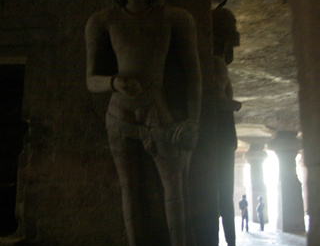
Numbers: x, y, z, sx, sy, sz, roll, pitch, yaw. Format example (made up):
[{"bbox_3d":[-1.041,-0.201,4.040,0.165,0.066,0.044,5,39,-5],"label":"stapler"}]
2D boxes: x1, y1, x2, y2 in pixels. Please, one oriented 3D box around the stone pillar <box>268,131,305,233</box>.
[{"bbox_3d":[5.620,2.582,16.203,1.250,4.400,1.250,0,-11,-2],"label":"stone pillar"}]

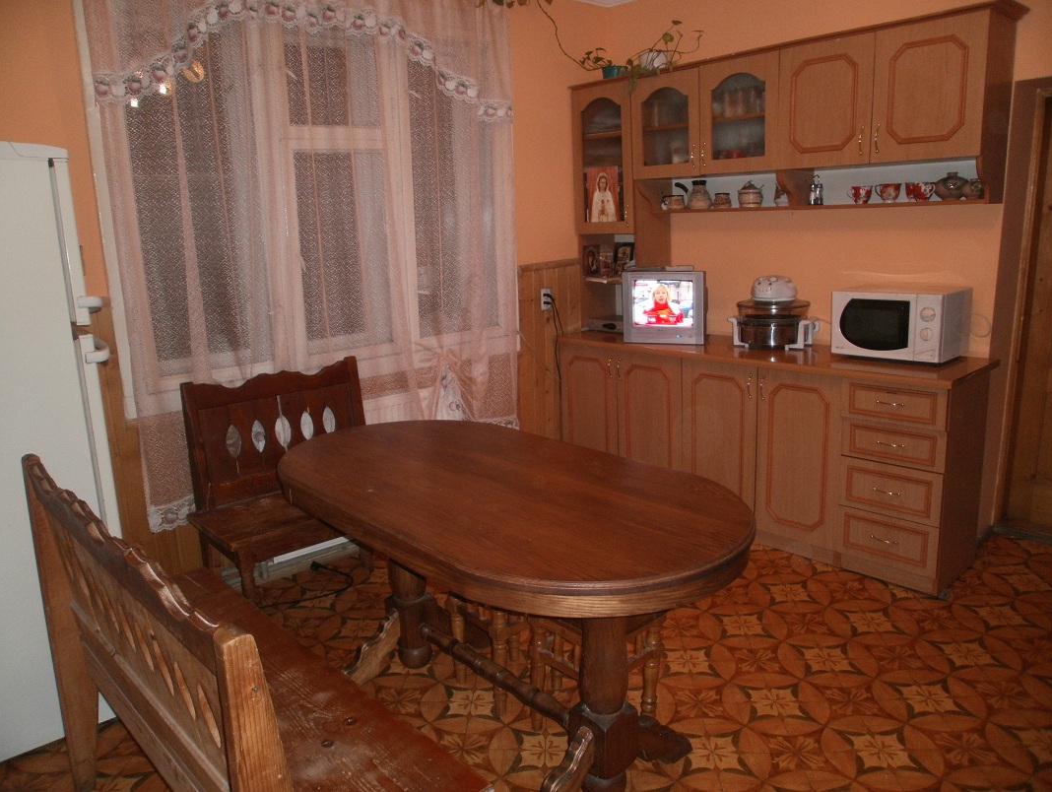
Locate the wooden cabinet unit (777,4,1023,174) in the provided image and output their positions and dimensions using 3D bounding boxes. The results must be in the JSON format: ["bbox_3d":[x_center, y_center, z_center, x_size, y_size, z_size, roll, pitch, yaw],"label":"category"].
[{"bbox_3d":[1.469,-1.208,3.209,0.326,0.516,0.798,-14,17,-42],"label":"wooden cabinet unit"}]

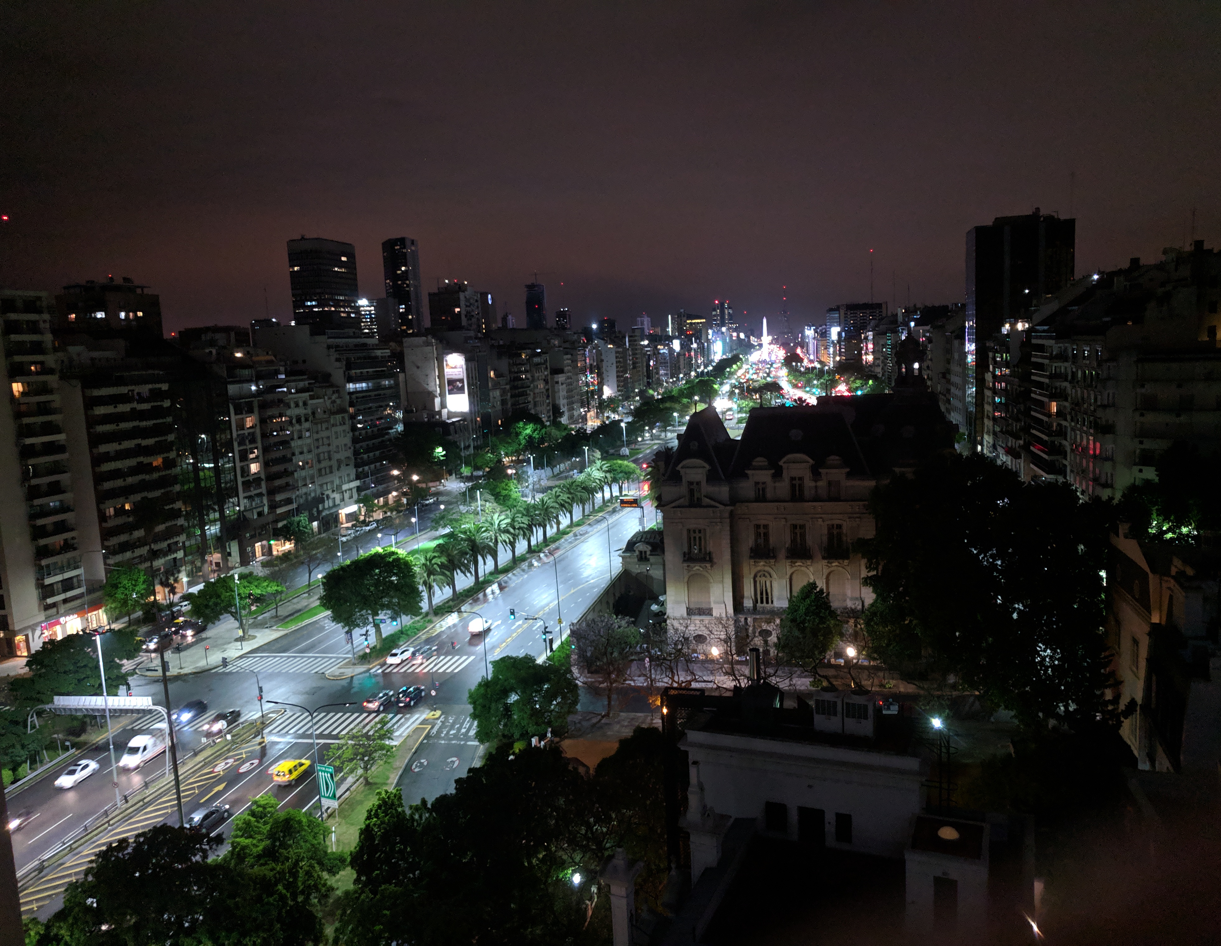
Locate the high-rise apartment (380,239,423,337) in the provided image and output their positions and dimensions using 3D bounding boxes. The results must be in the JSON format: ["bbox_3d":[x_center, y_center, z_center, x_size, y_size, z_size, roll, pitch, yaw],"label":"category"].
[{"bbox_3d":[-171.073,-132.269,801.990,25.000,128.780,25.000,-1,8,14],"label":"high-rise apartment"}]

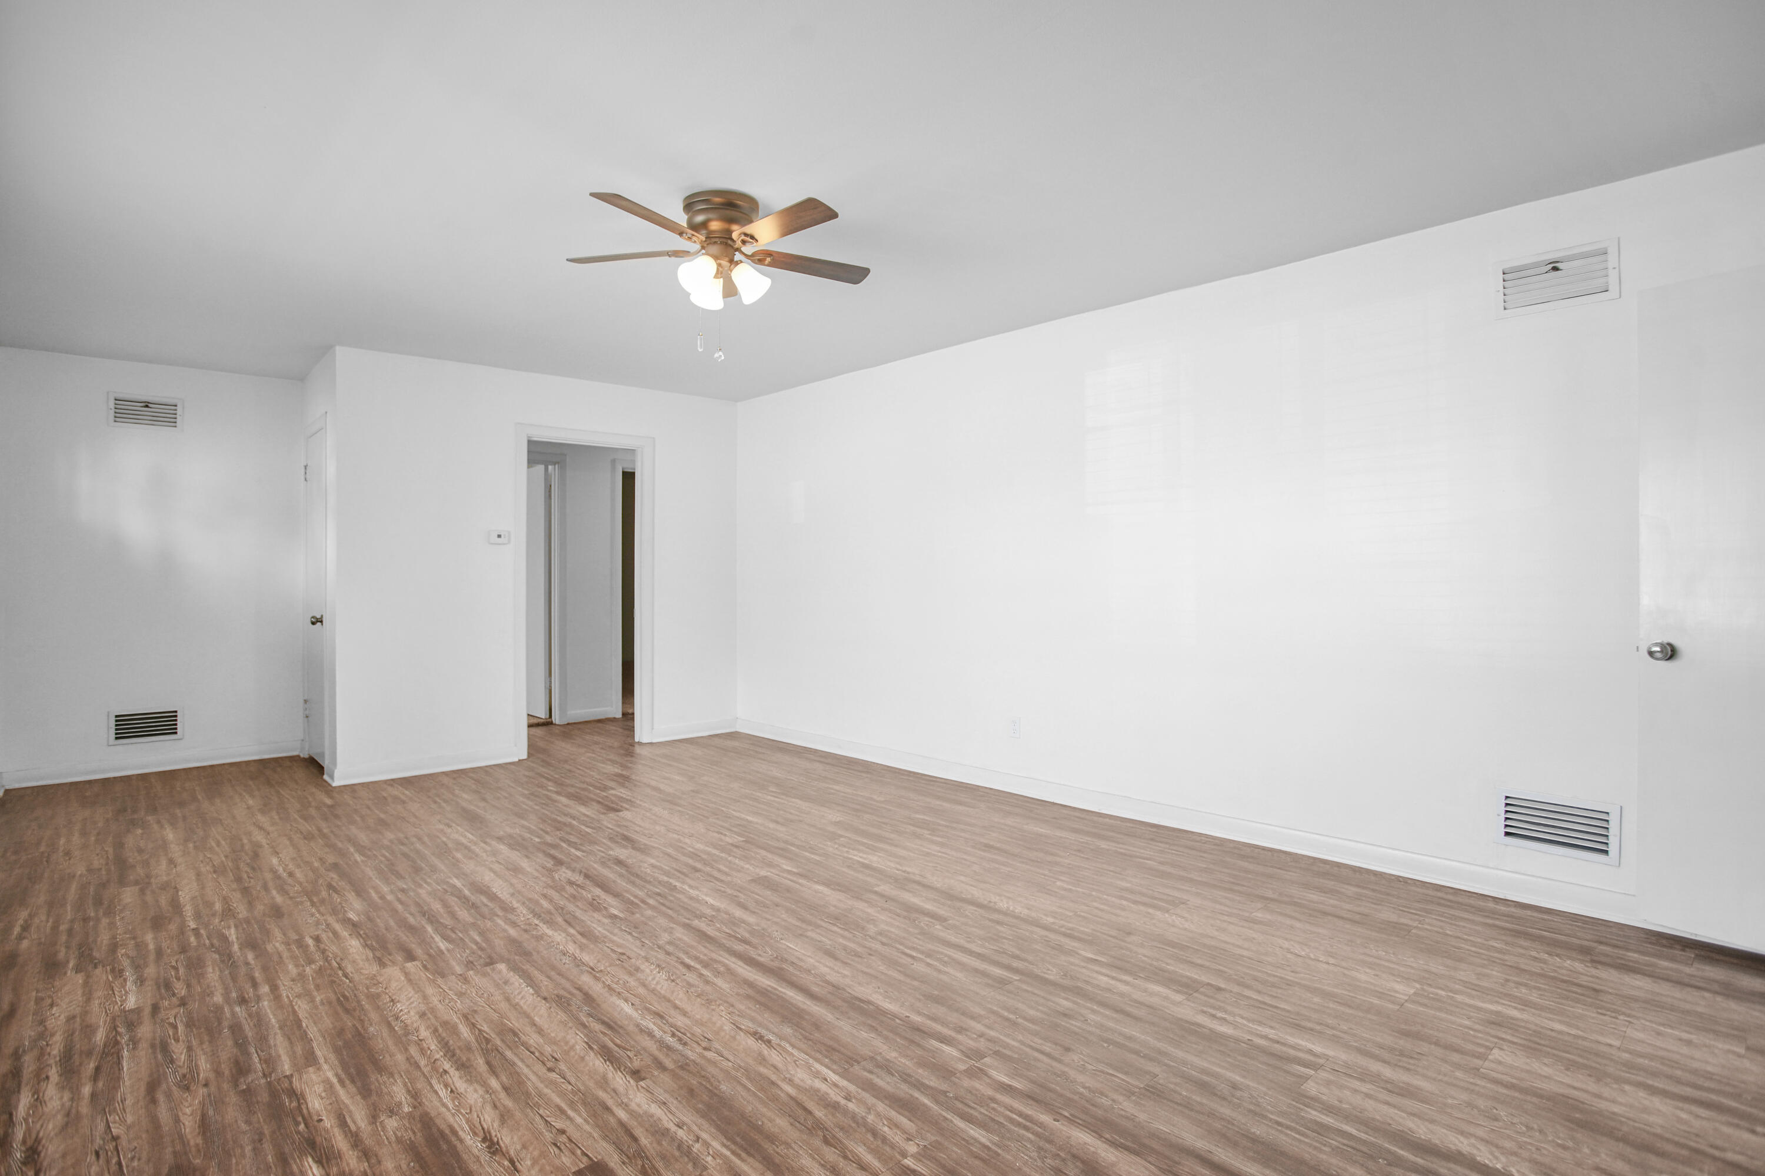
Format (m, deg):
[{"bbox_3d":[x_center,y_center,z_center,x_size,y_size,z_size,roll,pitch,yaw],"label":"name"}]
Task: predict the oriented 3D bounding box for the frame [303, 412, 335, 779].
[{"bbox_3d":[-3.489,0.041,5.196,0.130,2.130,0.820,-1,1,-43],"label":"frame"}]

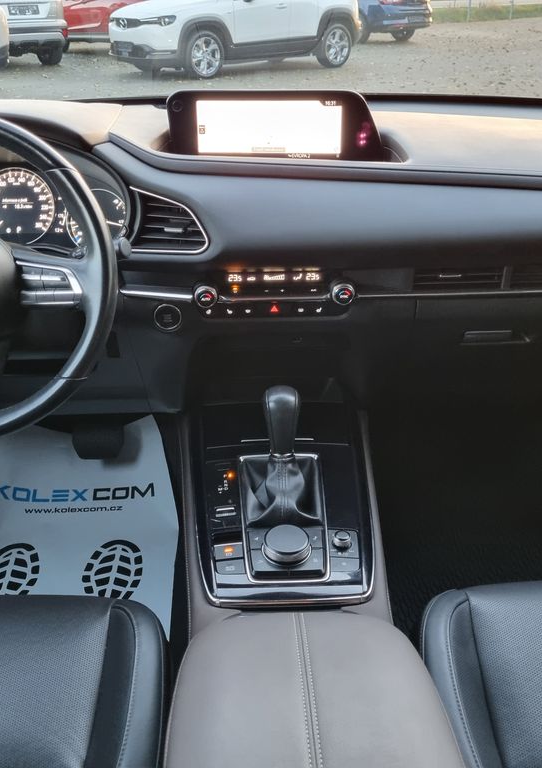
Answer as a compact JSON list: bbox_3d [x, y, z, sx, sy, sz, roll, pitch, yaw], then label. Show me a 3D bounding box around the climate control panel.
[{"bbox_3d":[0.005,-0.126,1.072,0.222,0.068,0.040,-2,15,-2],"label":"climate control panel"}]

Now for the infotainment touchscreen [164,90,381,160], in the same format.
[{"bbox_3d":[0.006,-0.378,1.123,0.312,0.104,0.035,1,22,4],"label":"infotainment touchscreen"}]

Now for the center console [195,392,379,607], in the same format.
[{"bbox_3d":[0.012,0.088,0.907,0.195,0.125,0.320,-2,39,-2],"label":"center console"}]

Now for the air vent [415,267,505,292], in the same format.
[{"bbox_3d":[0.264,-0.147,1.082,0.124,0.036,0.030,-2,22,-2],"label":"air vent"}]

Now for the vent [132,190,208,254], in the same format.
[{"bbox_3d":[-0.137,-0.216,1.035,0.105,0.090,0.045,2,19,5],"label":"vent"}]

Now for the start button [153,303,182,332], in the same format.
[{"bbox_3d":[-0.147,-0.094,1.091,0.038,0.038,0.018,4,23,8],"label":"start button"}]

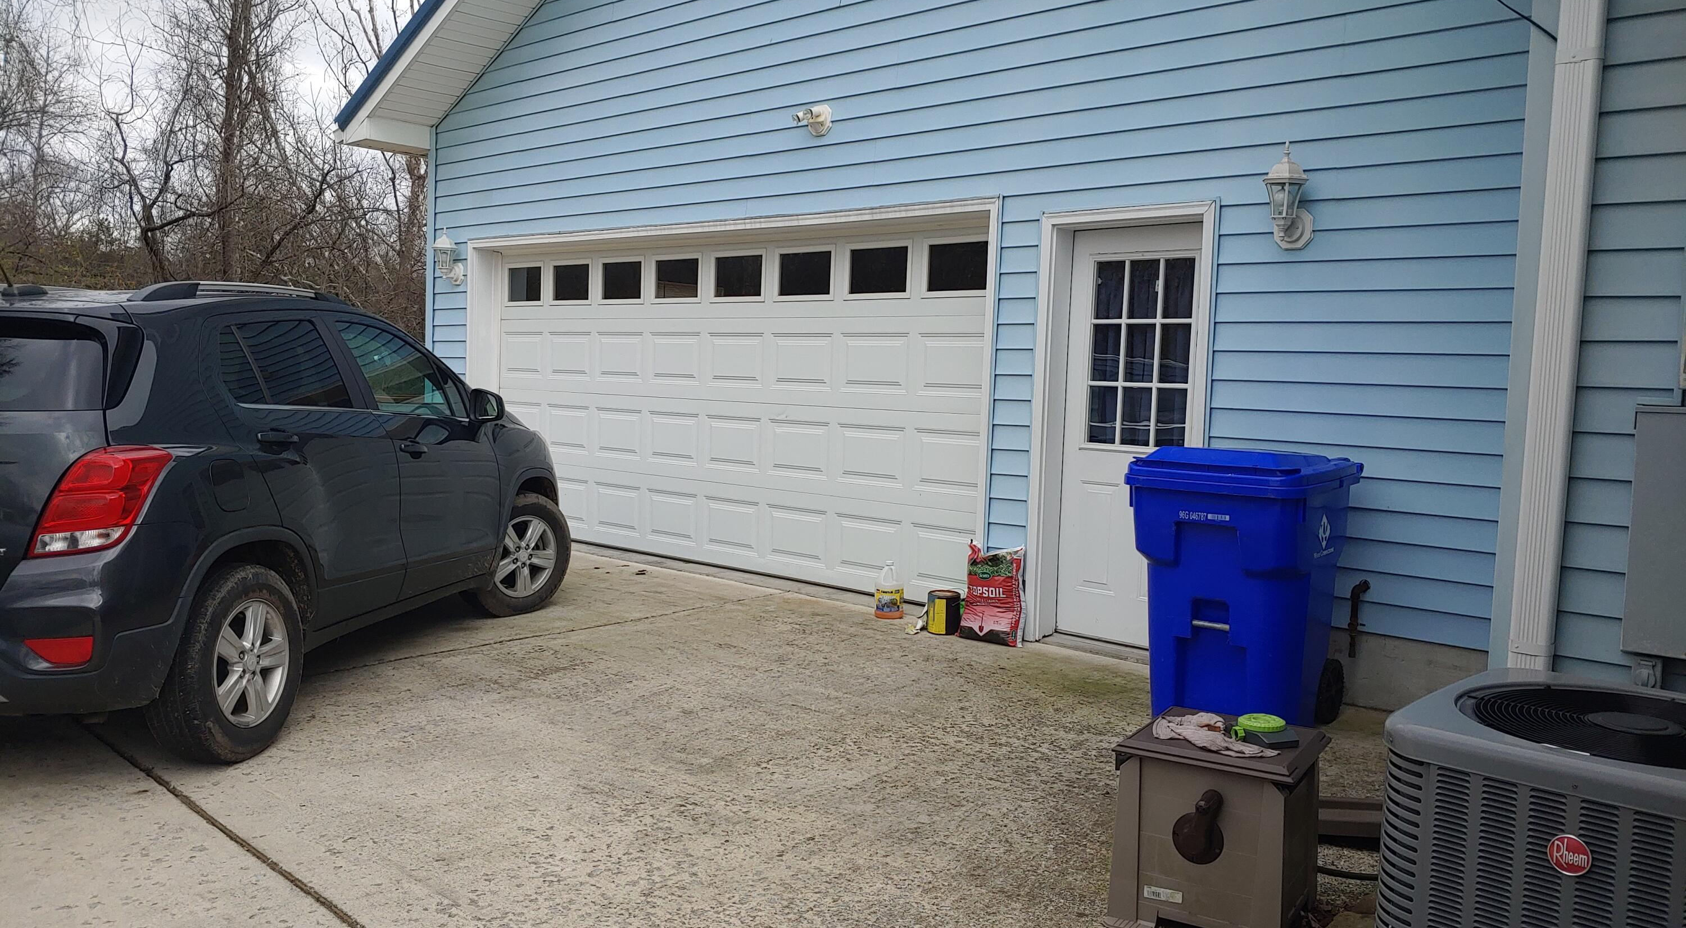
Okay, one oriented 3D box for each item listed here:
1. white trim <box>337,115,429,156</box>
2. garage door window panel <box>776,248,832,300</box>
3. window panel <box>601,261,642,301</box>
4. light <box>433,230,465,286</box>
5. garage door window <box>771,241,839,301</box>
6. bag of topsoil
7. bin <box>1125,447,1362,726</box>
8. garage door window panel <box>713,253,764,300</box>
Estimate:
[{"bbox_3d":[-3.637,-2.643,9.750,0.364,0.212,0.546,6,5,41],"label":"white trim"},{"bbox_3d":[-0.232,-1.160,7.444,0.429,0.255,0.030,6,5,41],"label":"garage door window panel"},{"bbox_3d":[-1.561,-1.292,8.606,0.435,0.258,0.030,6,5,41],"label":"window panel"},{"bbox_3d":[-3.094,-1.621,9.523,0.197,0.417,0.223,6,5,41],"label":"light"},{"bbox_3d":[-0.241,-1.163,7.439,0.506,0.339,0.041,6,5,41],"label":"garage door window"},{"bbox_3d":[0.765,0.649,6.238,0.349,0.493,0.132,6,5,41],"label":"bag of topsoil"},{"bbox_3d":[1.563,0.490,4.734,0.673,1.083,0.870,5,5,35],"label":"bin"},{"bbox_3d":[-0.671,-1.204,7.828,0.433,0.256,0.030,6,5,41],"label":"garage door window panel"}]

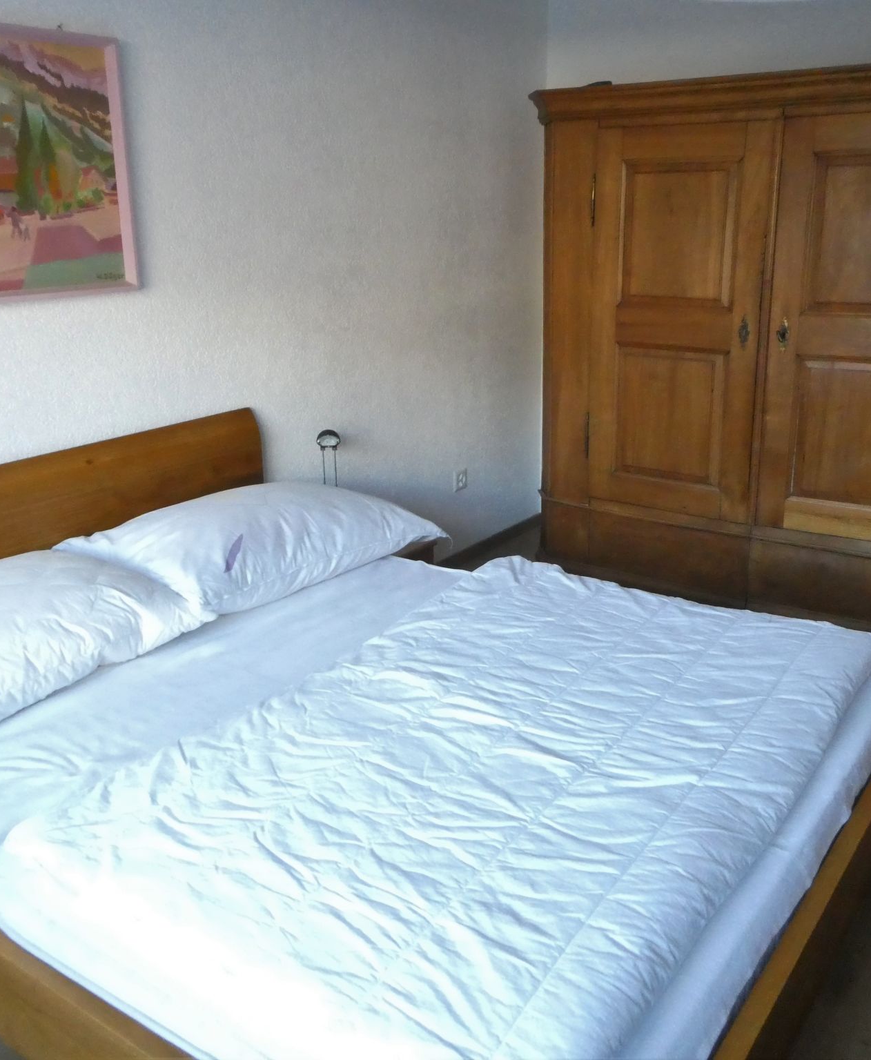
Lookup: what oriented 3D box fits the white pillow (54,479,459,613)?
[{"bbox_3d":[-0.526,0.004,2.896,0.580,0.180,0.940,21,28,36],"label":"white pillow"}]

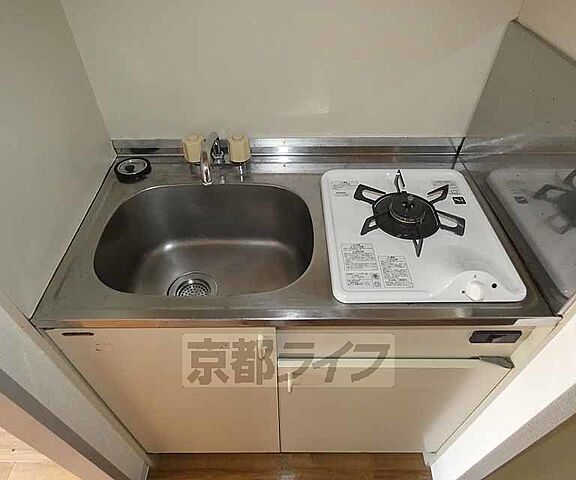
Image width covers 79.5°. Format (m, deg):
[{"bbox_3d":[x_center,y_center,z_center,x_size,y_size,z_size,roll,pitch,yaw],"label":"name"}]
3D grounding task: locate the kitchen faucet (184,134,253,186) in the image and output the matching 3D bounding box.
[{"bbox_3d":[-0.165,-0.169,0.775,0.160,0.135,0.188,0,46,-1],"label":"kitchen faucet"}]

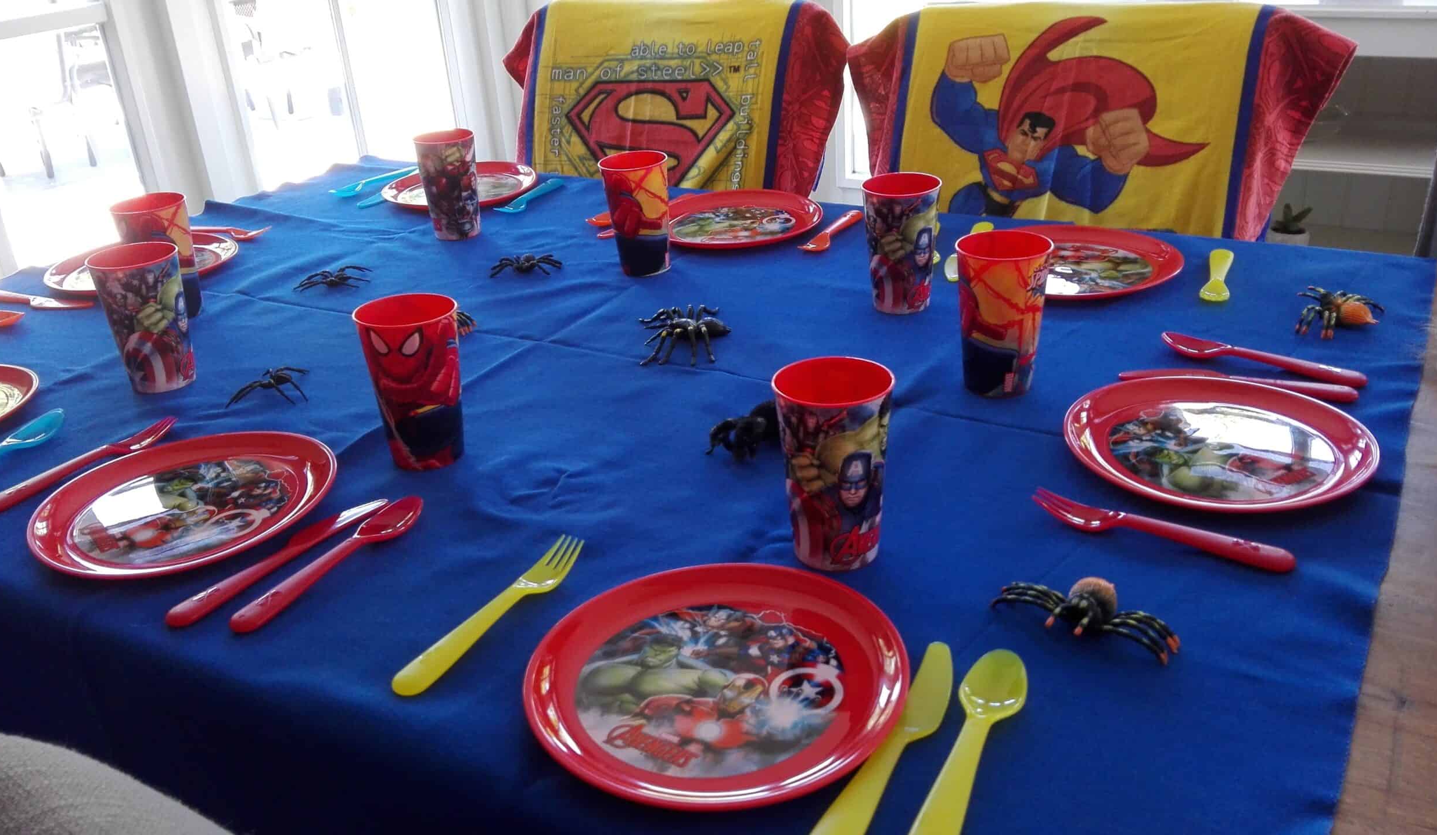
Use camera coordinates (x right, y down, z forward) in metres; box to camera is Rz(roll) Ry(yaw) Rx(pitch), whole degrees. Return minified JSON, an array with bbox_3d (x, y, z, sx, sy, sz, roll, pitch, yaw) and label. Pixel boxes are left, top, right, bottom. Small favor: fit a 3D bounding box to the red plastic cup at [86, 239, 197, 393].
[{"bbox_3d":[-0.535,-0.091,1.005,0.078,0.127,0.078,-4,27,0],"label":"red plastic cup"}]

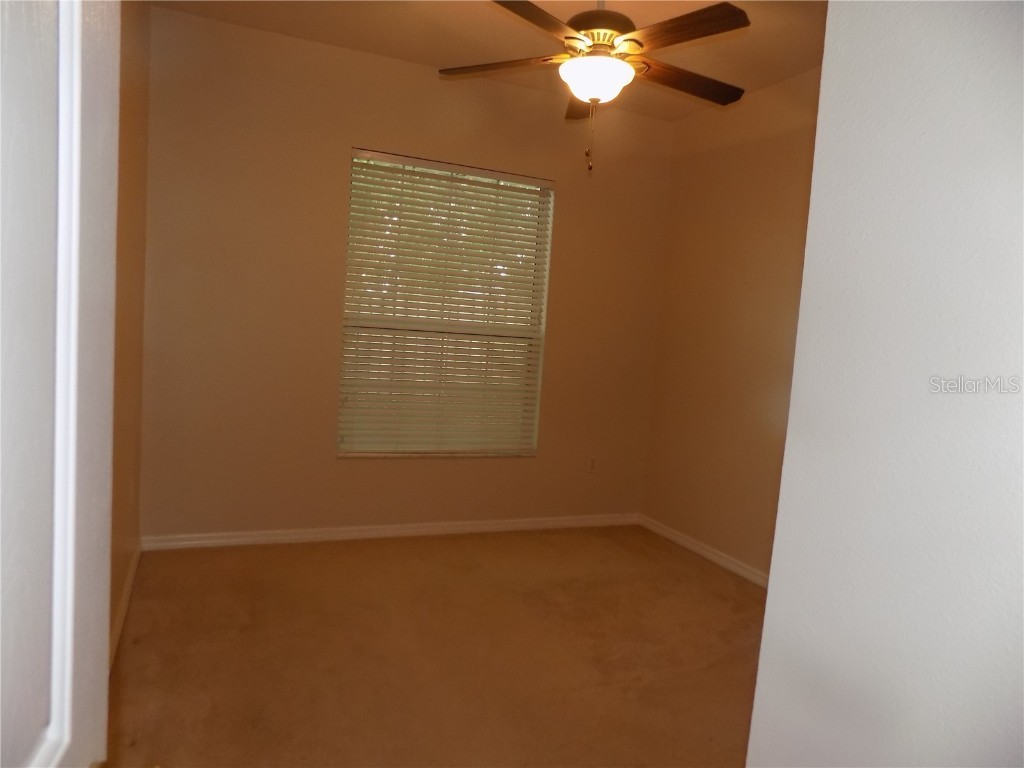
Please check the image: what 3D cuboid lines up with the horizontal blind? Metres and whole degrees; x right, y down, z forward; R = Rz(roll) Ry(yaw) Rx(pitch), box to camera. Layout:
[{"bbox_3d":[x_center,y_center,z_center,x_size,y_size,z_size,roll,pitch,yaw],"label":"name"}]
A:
[{"bbox_3d":[-0.378,-0.430,4.161,1.283,1.765,0.100,2,5,-24],"label":"horizontal blind"}]

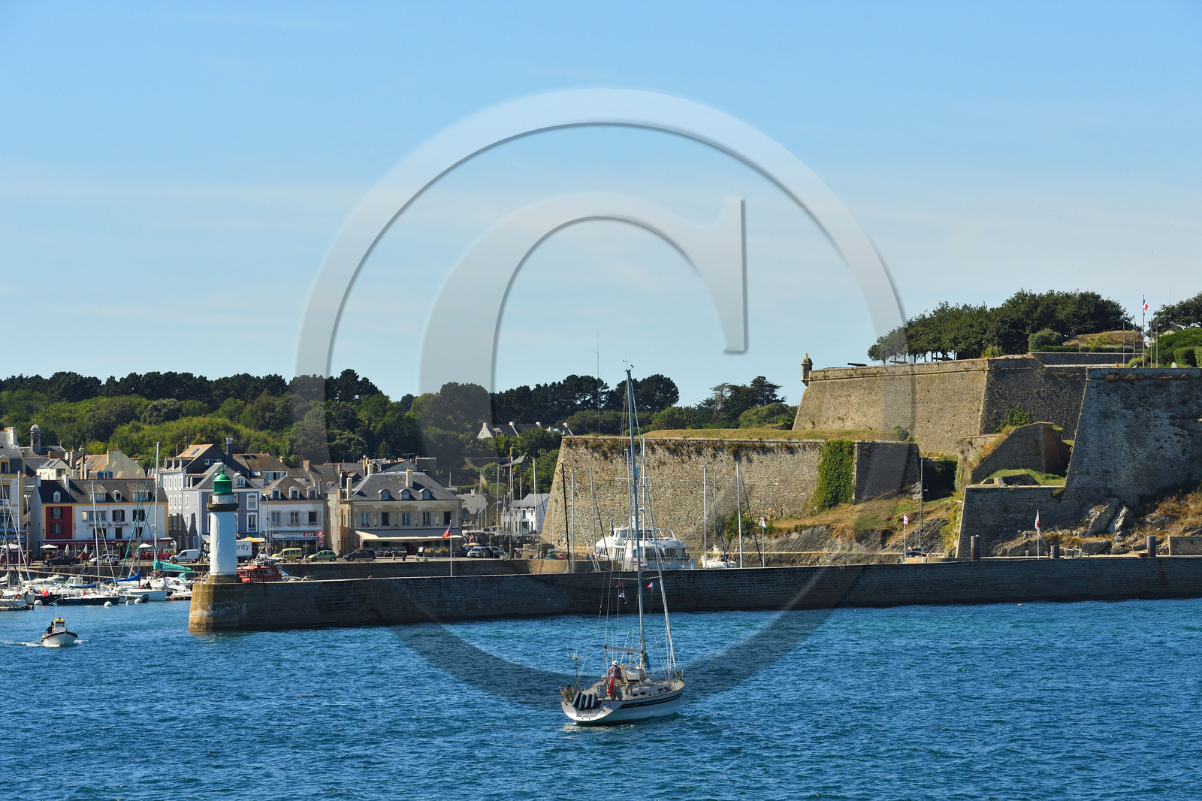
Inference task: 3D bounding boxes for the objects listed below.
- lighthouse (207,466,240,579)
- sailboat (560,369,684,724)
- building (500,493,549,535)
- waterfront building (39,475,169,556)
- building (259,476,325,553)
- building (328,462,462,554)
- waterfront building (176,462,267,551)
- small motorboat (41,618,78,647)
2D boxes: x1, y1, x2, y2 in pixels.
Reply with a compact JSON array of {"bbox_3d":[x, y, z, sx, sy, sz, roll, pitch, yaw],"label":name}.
[{"bbox_3d":[-32.065,10.486,397.000,2.800,9.650,2.800,0,-2,-5],"label":"lighthouse"},{"bbox_3d":[1.299,6.557,212.000,3.600,15.800,11.300,-3,-1,24],"label":"sailboat"},{"bbox_3d":[-13.422,22.988,942.000,8.200,8.500,11.000,1,-2,-42],"label":"building"},{"bbox_3d":[-67.269,15.830,628.000,17.200,11.200,8.800,0,-2,-17],"label":"waterfront building"},{"bbox_3d":[-42.506,15.552,631.605,8.600,11.000,7.800,0,-1,-16],"label":"building"},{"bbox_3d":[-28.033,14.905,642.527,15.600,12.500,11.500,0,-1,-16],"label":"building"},{"bbox_3d":[-52.806,15.361,652.000,8.900,13.400,10.500,0,-2,-17],"label":"waterfront building"},{"bbox_3d":[-40.087,17.130,346.000,2.100,2.150,5.200,1,-2,-18],"label":"small motorboat"}]

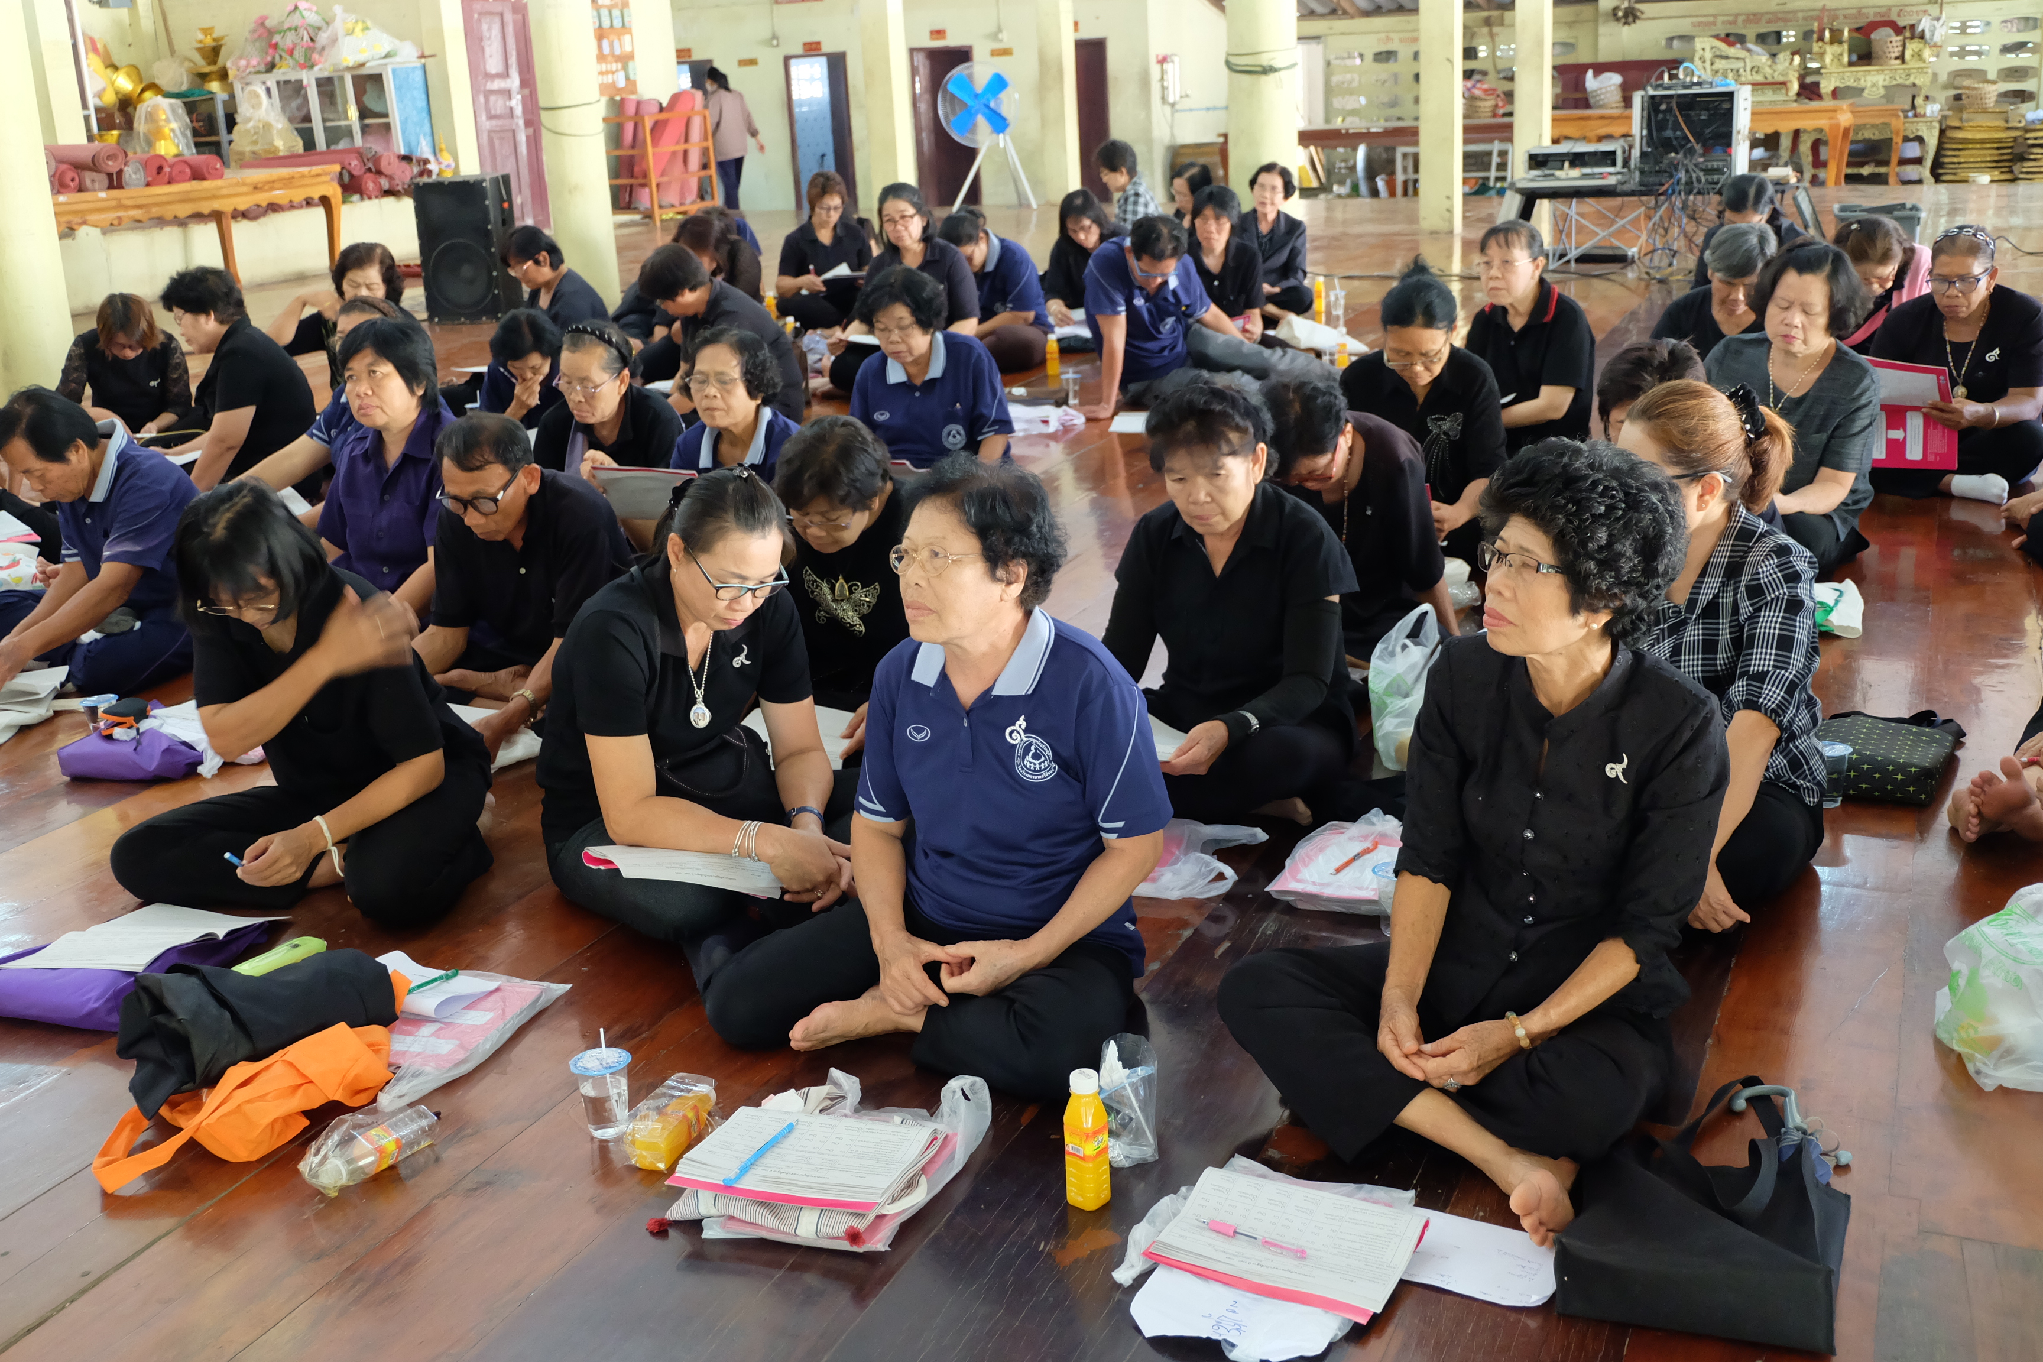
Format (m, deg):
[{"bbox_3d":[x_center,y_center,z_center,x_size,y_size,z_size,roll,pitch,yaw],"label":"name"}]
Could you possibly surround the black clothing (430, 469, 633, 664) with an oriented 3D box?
[{"bbox_3d":[-0.979,-0.228,4.144,0.450,0.440,0.390,4,18,22],"label":"black clothing"}]

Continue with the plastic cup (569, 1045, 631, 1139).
[{"bbox_3d":[-0.558,0.547,2.703,0.079,0.105,0.079,-3,17,0],"label":"plastic cup"}]

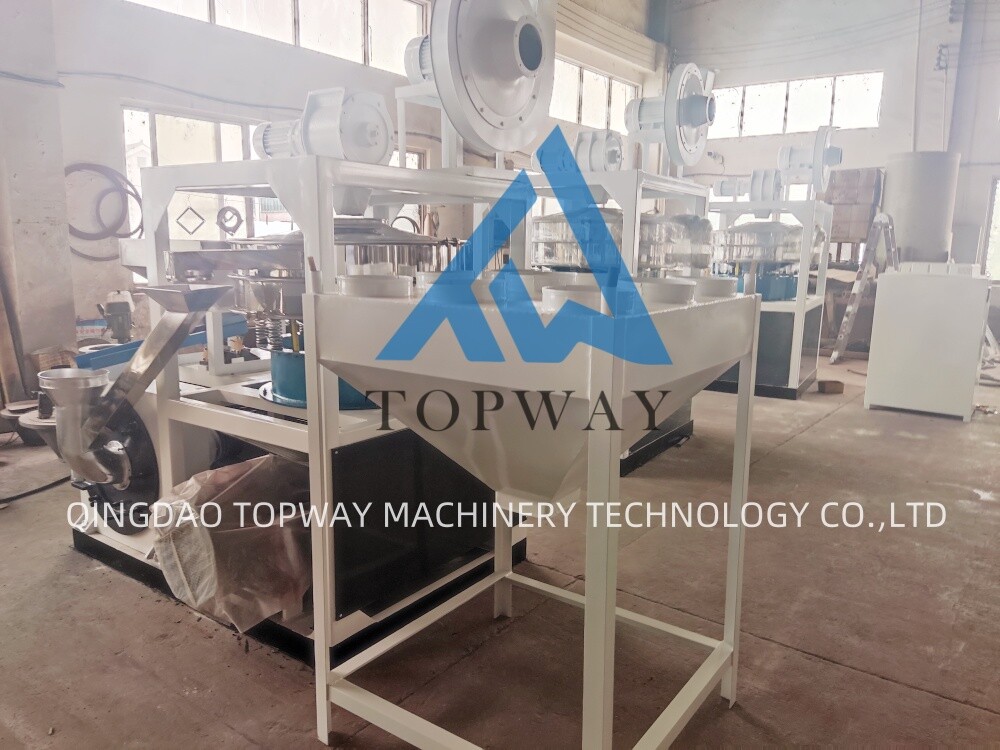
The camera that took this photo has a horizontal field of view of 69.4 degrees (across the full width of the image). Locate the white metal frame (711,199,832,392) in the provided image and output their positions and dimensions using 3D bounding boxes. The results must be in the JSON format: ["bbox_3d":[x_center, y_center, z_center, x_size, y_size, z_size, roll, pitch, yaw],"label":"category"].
[{"bbox_3d":[2.945,-0.909,8.158,1.155,1.946,1.307,7,12,30],"label":"white metal frame"}]

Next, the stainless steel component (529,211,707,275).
[{"bbox_3d":[0.907,-1.042,5.542,1.278,0.480,1.025,7,12,34],"label":"stainless steel component"}]

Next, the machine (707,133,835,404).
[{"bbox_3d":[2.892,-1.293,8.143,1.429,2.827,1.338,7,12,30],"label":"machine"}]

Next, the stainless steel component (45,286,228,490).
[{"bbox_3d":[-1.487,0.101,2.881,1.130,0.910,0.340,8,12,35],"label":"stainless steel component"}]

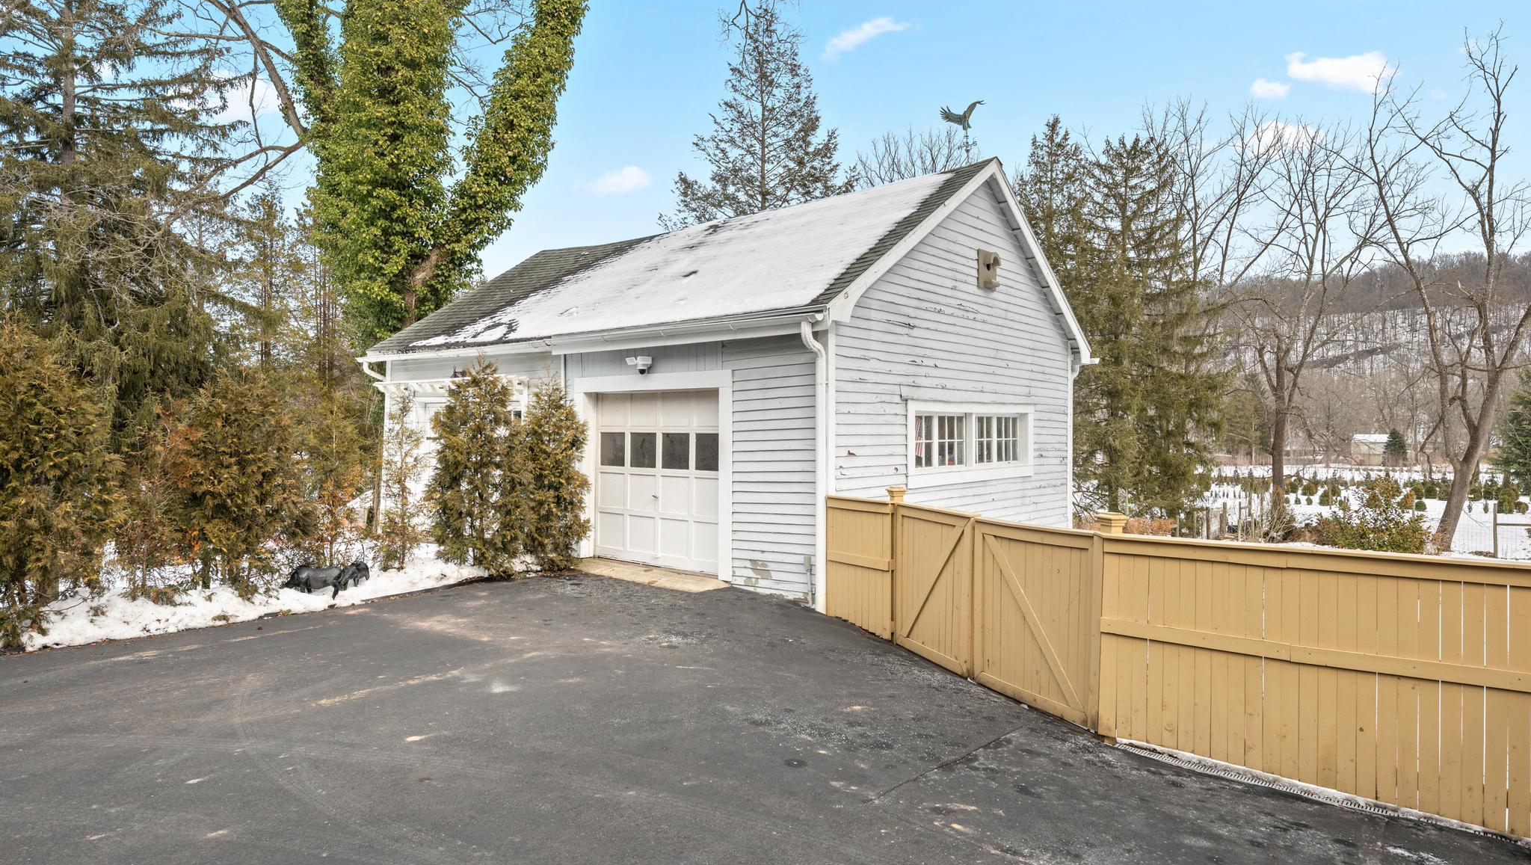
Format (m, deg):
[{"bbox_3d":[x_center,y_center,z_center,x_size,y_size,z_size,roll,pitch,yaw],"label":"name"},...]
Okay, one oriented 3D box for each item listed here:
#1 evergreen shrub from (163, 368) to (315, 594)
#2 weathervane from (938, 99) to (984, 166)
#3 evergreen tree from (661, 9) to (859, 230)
[{"bbox_3d":[-5.445,0.514,8.800,1.572,2.364,1.415,0,0,-32],"label":"evergreen shrub"},{"bbox_3d":[2.563,-3.940,11.112,0.600,0.840,0.500,0,0,27],"label":"weathervane"},{"bbox_3d":[-0.209,-5.432,27.000,7.400,16.481,7.400,0,0,0],"label":"evergreen tree"}]

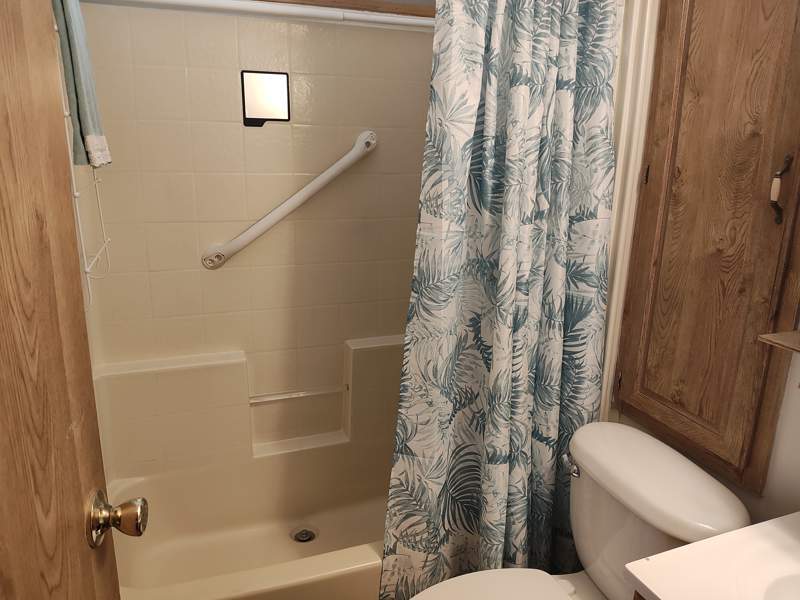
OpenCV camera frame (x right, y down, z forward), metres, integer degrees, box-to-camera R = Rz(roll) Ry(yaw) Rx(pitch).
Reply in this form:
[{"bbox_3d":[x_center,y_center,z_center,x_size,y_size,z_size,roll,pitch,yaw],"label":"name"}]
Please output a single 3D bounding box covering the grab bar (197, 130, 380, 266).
[{"bbox_3d":[-0.338,-0.319,1.847,0.693,0.070,0.075,-38,23,-7],"label":"grab bar"}]

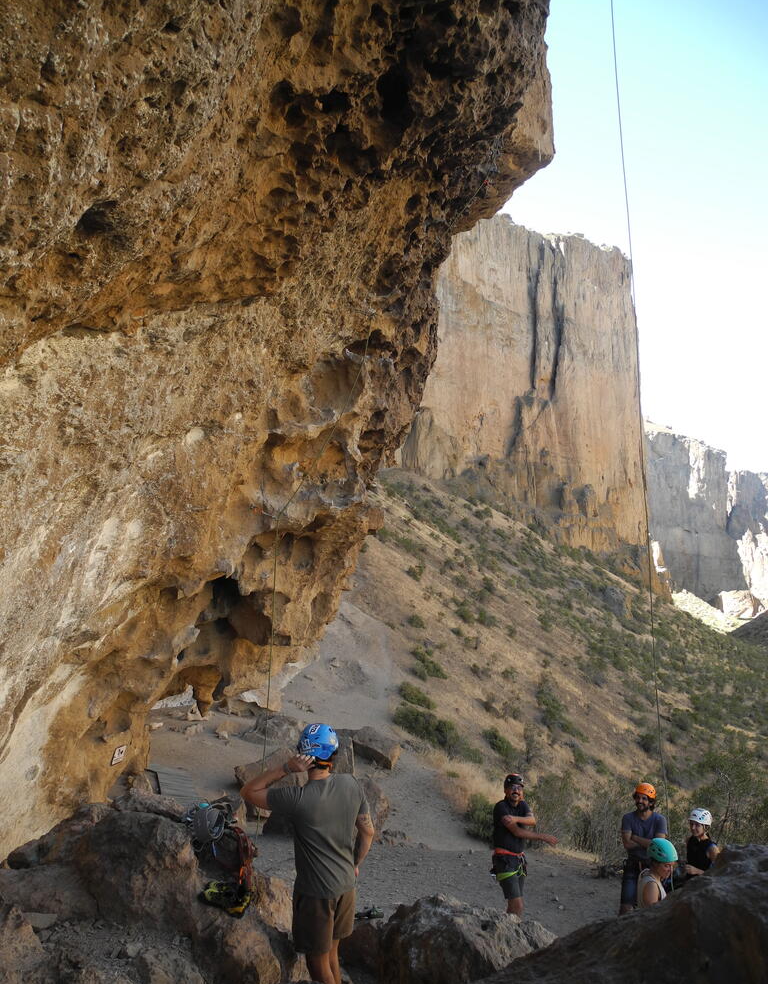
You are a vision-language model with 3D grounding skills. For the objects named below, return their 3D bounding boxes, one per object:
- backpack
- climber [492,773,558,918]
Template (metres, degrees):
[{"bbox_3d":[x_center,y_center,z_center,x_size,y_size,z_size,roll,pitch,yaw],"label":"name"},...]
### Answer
[{"bbox_3d":[-1.013,2.244,5.100,0.420,0.600,0.360,5,-14,-17],"label":"backpack"},{"bbox_3d":[1.425,3.760,8.292,0.540,1.780,0.540,11,-16,-38],"label":"climber"}]

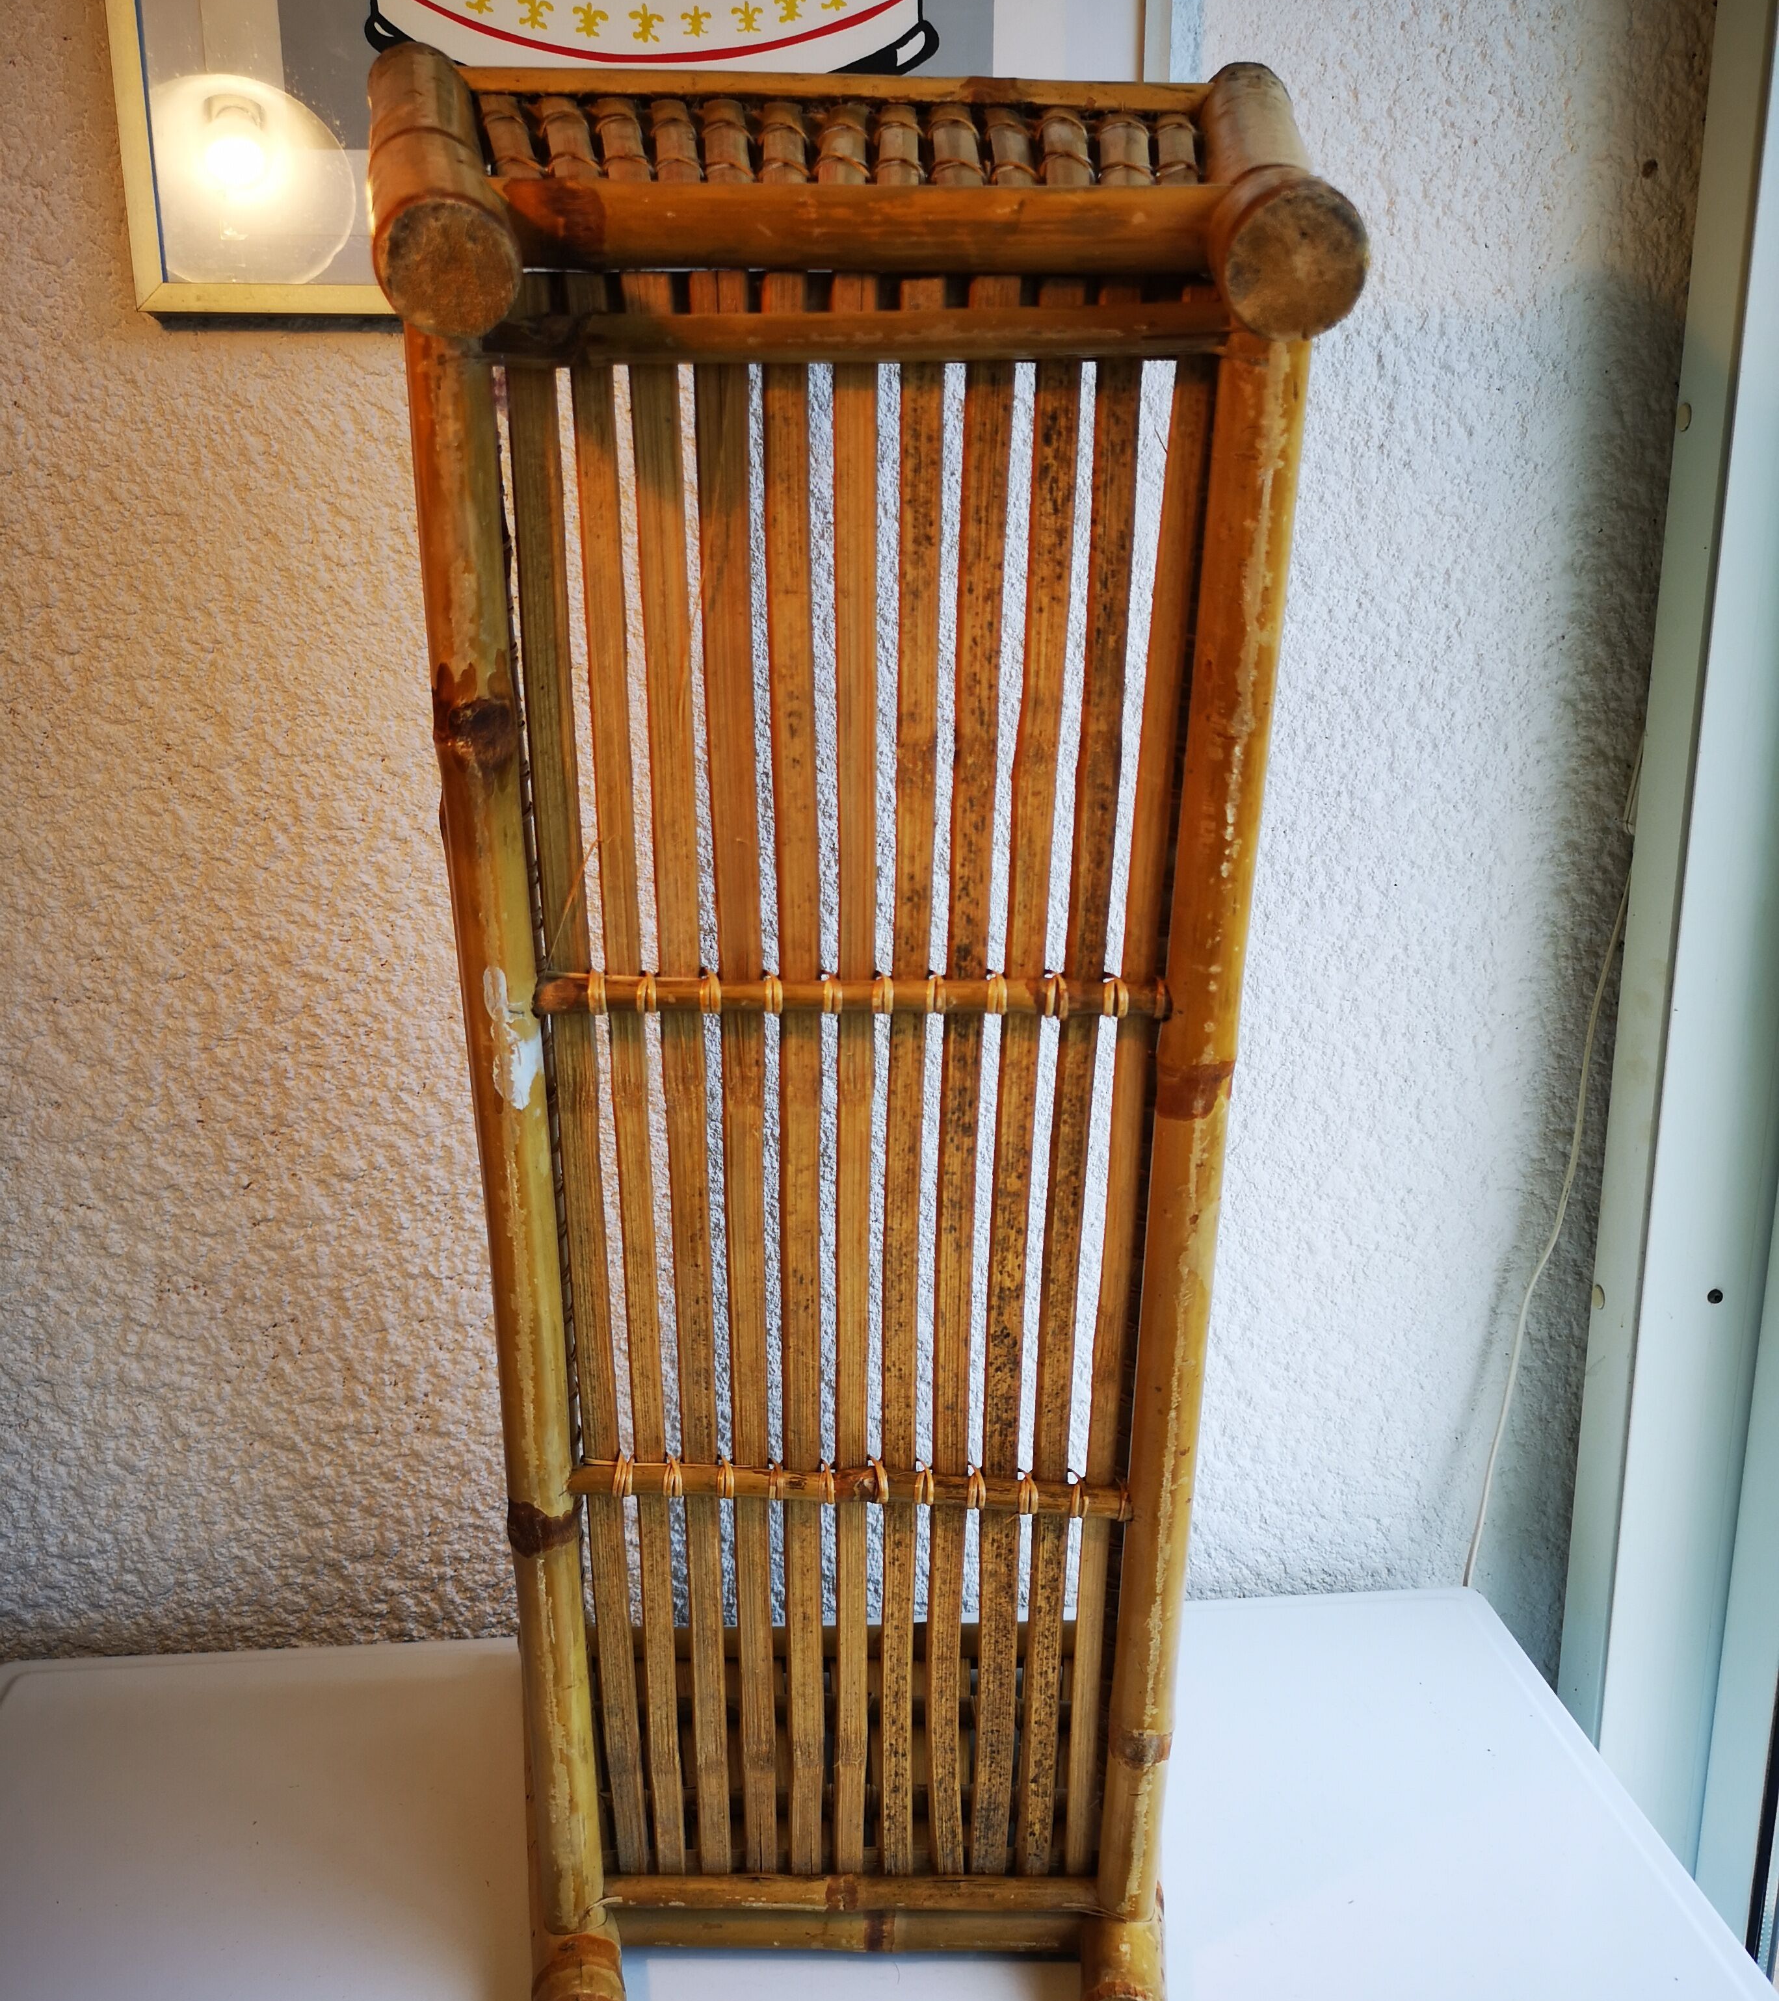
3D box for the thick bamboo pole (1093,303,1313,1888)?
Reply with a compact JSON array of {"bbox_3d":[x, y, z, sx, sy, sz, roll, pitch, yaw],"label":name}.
[{"bbox_3d":[0.122,0.099,0.765,0.028,0.745,0.028,-1,24,-3],"label":"thick bamboo pole"}]

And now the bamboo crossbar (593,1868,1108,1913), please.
[{"bbox_3d":[-0.019,0.472,0.979,0.268,0.019,0.019,0,0,-3],"label":"bamboo crossbar"}]

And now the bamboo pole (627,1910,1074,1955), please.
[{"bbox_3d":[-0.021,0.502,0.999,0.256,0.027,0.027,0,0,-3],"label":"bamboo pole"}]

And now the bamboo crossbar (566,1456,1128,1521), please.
[{"bbox_3d":[-0.017,0.214,0.807,0.245,0.013,0.013,3,23,-5],"label":"bamboo crossbar"}]

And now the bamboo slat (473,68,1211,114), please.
[{"bbox_3d":[-0.019,-0.383,0.778,0.312,0.012,0.012,0,24,-3],"label":"bamboo slat"}]

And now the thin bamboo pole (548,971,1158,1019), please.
[{"bbox_3d":[-0.014,-0.001,0.656,0.226,0.013,0.013,0,23,-1],"label":"thin bamboo pole"}]

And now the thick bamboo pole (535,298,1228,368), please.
[{"bbox_3d":[-0.004,-0.222,0.616,0.233,0.019,0.019,-1,24,-3],"label":"thick bamboo pole"}]

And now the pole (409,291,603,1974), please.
[{"bbox_3d":[-0.149,0.101,0.749,0.028,0.745,0.028,-1,24,-3],"label":"pole"}]

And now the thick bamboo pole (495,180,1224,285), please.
[{"bbox_3d":[-0.007,-0.250,0.598,0.234,0.028,0.028,-1,24,-3],"label":"thick bamboo pole"}]

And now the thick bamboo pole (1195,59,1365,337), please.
[{"bbox_3d":[0.138,-0.302,0.679,0.043,0.043,0.322,4,34,6],"label":"thick bamboo pole"}]

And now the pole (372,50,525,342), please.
[{"bbox_3d":[-0.162,-0.300,0.662,0.042,0.042,0.322,-5,34,-12],"label":"pole"}]

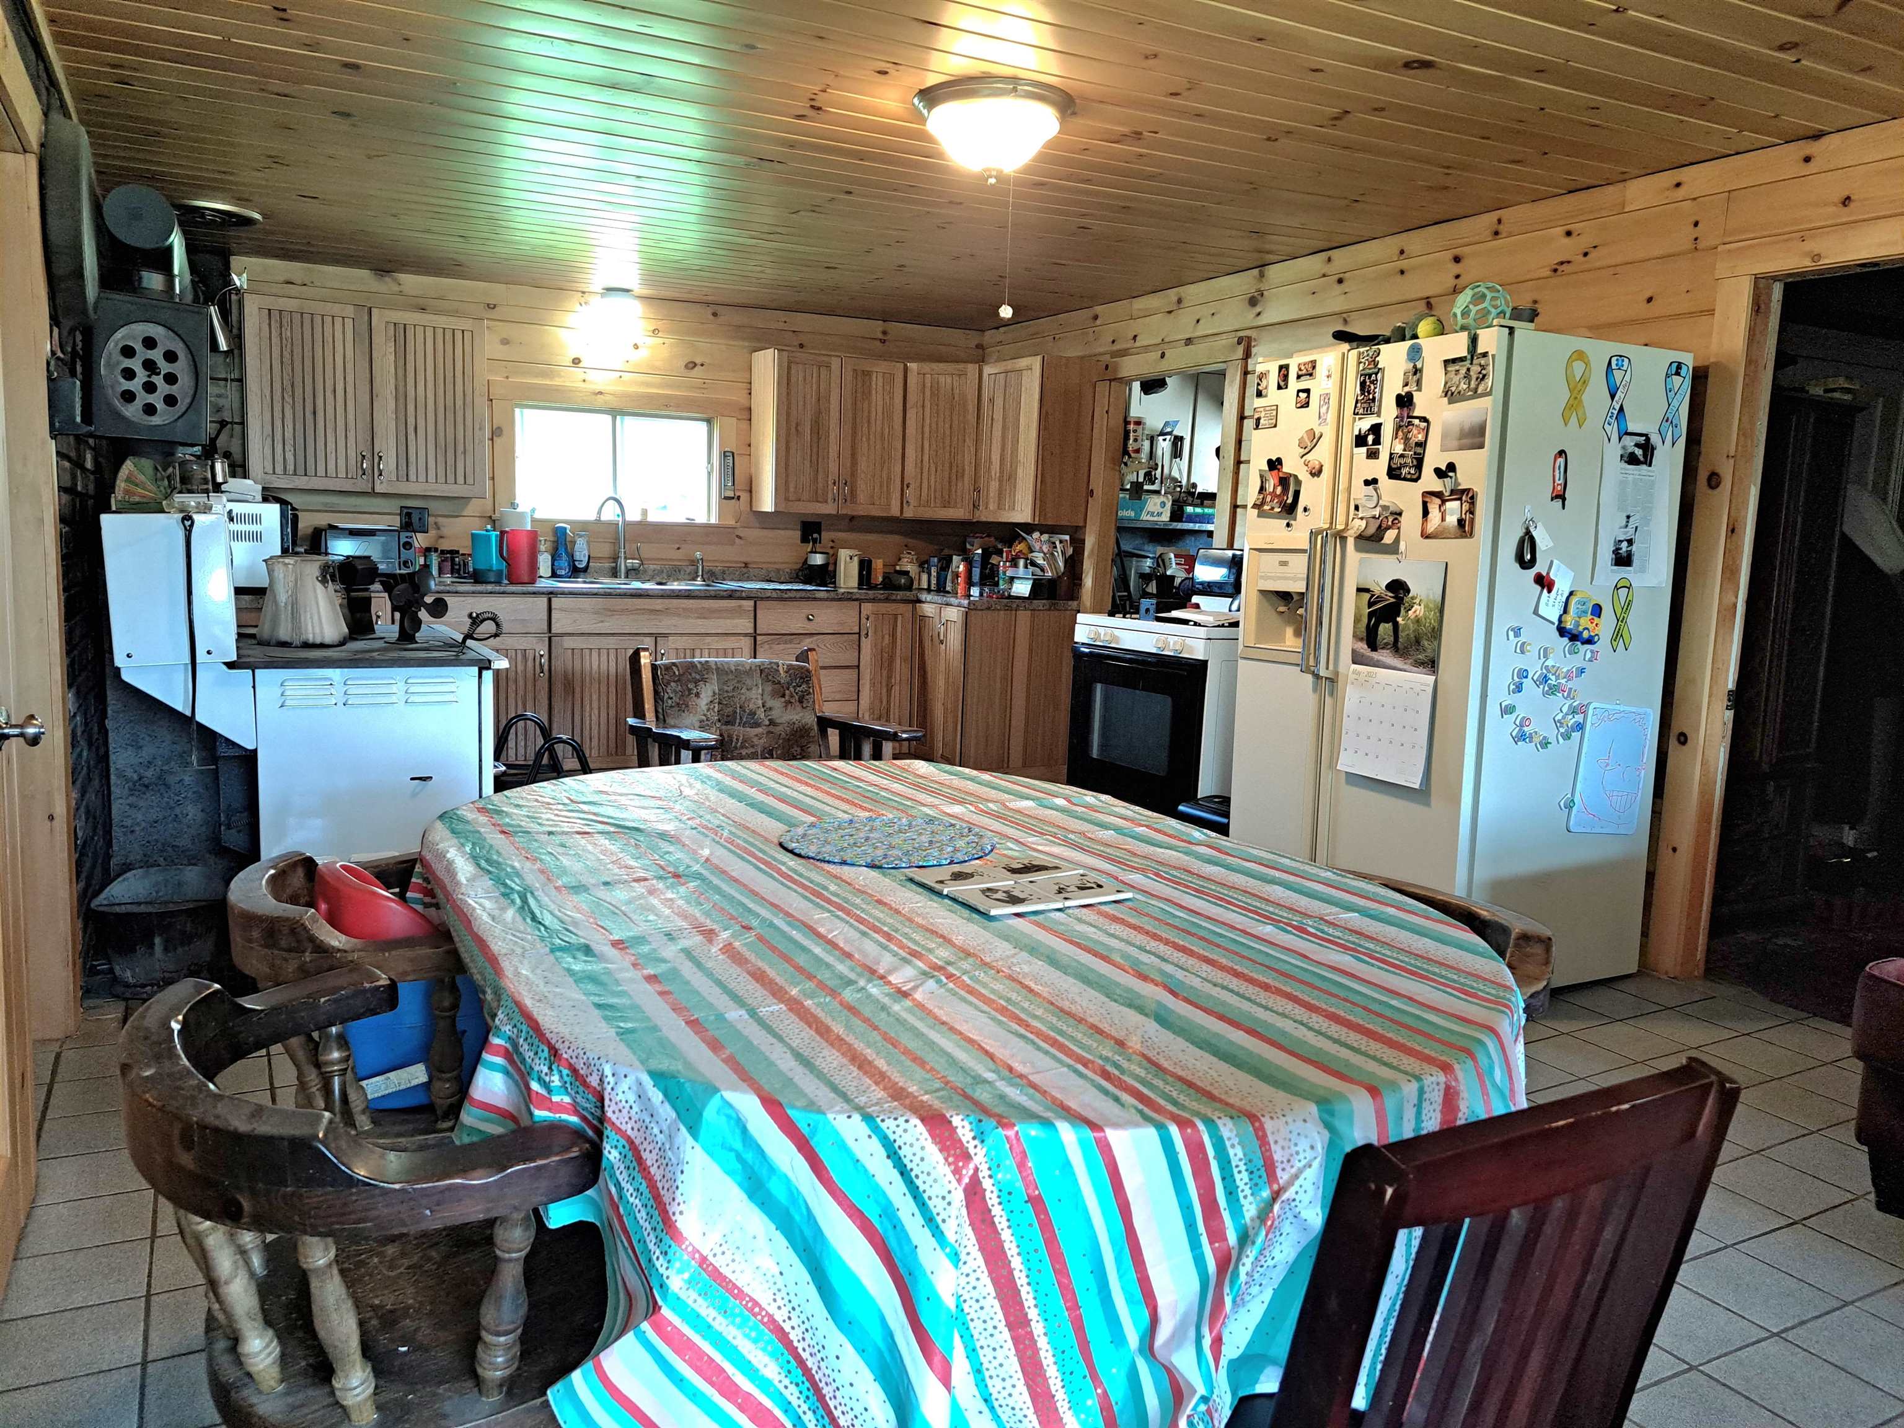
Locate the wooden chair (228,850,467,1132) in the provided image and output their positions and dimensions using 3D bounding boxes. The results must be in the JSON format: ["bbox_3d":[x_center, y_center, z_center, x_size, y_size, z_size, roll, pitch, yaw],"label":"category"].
[{"bbox_3d":[-0.783,0.552,1.922,0.510,0.720,0.590,-2,9,-27],"label":"wooden chair"}]

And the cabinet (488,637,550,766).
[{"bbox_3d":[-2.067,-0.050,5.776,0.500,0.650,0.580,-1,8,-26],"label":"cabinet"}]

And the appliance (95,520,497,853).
[{"bbox_3d":[-1.683,0.084,3.489,0.790,1.190,1.100,-2,9,-27],"label":"appliance"}]

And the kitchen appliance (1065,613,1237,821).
[{"bbox_3d":[0.926,0.099,4.761,0.680,0.950,0.770,-2,9,-27],"label":"kitchen appliance"}]

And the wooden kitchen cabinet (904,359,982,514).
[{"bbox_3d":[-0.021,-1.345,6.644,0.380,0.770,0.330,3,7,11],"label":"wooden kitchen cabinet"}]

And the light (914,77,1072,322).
[{"bbox_3d":[0.102,-1.299,3.432,0.420,0.570,0.420,2,7,0],"label":"light"}]

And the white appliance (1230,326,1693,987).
[{"bbox_3d":[1.460,-0.158,3.935,0.775,1.750,0.900,-2,8,-28],"label":"white appliance"}]

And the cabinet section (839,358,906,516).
[{"bbox_3d":[-0.470,-1.392,6.708,0.343,0.758,0.325,-2,9,-26],"label":"cabinet section"}]

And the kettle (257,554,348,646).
[{"bbox_3d":[-1.706,-0.303,3.467,0.225,0.240,0.210,4,8,21],"label":"kettle"}]

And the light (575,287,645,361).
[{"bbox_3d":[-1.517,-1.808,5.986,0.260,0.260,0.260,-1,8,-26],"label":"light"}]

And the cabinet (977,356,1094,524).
[{"bbox_3d":[0.405,-1.297,6.358,0.310,0.770,0.430,-2,8,-30],"label":"cabinet"}]

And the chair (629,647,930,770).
[{"bbox_3d":[-0.450,0.302,3.270,0.600,0.890,0.620,-2,8,-30],"label":"chair"}]

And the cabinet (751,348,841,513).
[{"bbox_3d":[-0.750,-1.342,6.417,0.345,0.770,0.310,-1,8,-26],"label":"cabinet"}]

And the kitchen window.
[{"bbox_3d":[-1.570,-1.167,6.229,0.960,0.540,0.100,-2,9,-27],"label":"kitchen window"}]

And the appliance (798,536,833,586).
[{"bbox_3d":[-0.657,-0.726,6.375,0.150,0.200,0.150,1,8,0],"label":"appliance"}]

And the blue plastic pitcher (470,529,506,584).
[{"bbox_3d":[-1.972,-0.677,5.631,0.150,0.235,0.135,-2,9,-27],"label":"blue plastic pitcher"}]

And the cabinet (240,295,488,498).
[{"bbox_3d":[-2.458,-1.299,5.580,0.910,0.770,0.310,-1,8,-26],"label":"cabinet"}]

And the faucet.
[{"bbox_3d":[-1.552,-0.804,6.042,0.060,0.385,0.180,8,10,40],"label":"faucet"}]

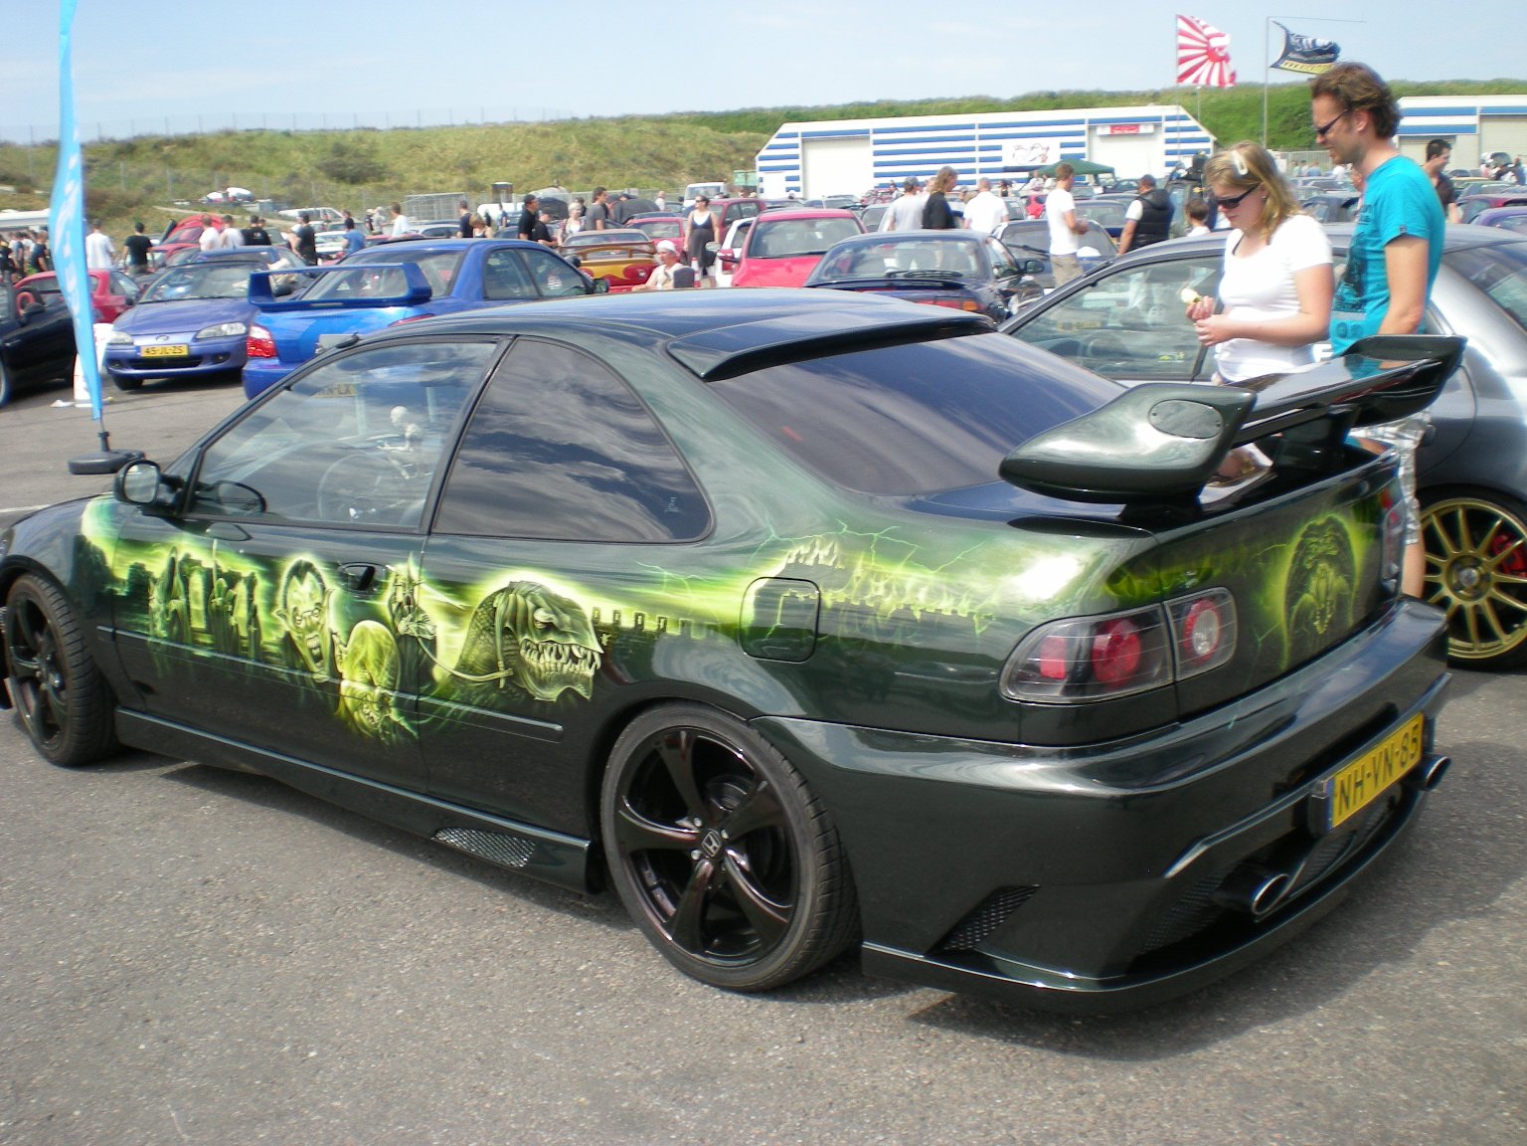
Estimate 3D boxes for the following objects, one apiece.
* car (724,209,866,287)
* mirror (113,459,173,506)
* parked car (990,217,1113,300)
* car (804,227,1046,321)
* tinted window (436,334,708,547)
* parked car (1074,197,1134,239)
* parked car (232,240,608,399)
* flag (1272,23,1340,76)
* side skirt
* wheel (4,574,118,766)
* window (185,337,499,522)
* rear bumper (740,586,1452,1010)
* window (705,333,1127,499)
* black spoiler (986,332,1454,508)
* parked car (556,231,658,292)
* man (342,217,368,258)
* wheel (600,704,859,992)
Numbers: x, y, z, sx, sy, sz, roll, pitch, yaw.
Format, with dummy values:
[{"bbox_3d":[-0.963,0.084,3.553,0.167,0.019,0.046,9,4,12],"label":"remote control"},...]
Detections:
[{"bbox_3d":[0.521,-3.384,19.106,1.660,1.450,3.850,-2,12,4],"label":"car"},{"bbox_3d":[-1.596,-0.233,4.318,0.110,0.125,0.190,7,16,39],"label":"mirror"},{"bbox_3d":[3.428,-3.484,19.700,1.710,1.310,4.350,0,12,10],"label":"parked car"},{"bbox_3d":[1.473,-2.356,14.828,1.700,1.300,4.300,1,12,15],"label":"car"},{"bbox_3d":[-0.372,-0.285,3.545,0.780,0.450,0.070,3,-12,38],"label":"tinted window"},{"bbox_3d":[6.042,-6.333,31.500,1.700,1.420,4.100,0,12,12],"label":"parked car"},{"bbox_3d":[-2.211,-1.935,13.336,1.740,1.440,4.410,2,13,20],"label":"parked car"},{"bbox_3d":[10.651,-10.310,33.000,1.350,1.030,0.350,-2,12,0],"label":"flag"},{"bbox_3d":[-1.062,0.529,4.189,1.920,0.150,0.120,7,16,39],"label":"side skirt"},{"bbox_3d":[-2.048,0.265,5.005,0.210,0.595,0.595,-14,17,-43],"label":"wheel"},{"bbox_3d":[-1.025,-0.338,4.002,1.050,0.460,0.070,7,-5,38],"label":"window"},{"bbox_3d":[0.864,0.376,3.557,0.850,0.520,1.700,7,15,38],"label":"rear bumper"},{"bbox_3d":[0.445,-0.404,3.757,0.660,0.100,1.200,38,33,27],"label":"window"},{"bbox_3d":[0.993,-0.303,3.281,0.480,0.260,1.360,7,15,38],"label":"black spoiler"},{"bbox_3d":[-2.343,-4.575,25.675,1.700,1.280,4.200,-3,12,-4],"label":"parked car"},{"bbox_3d":[-8.044,-6.130,33.000,0.380,1.730,0.500,8,16,40],"label":"man"},{"bbox_3d":[-0.048,0.526,3.414,0.590,0.590,0.210,7,15,38],"label":"wheel"}]

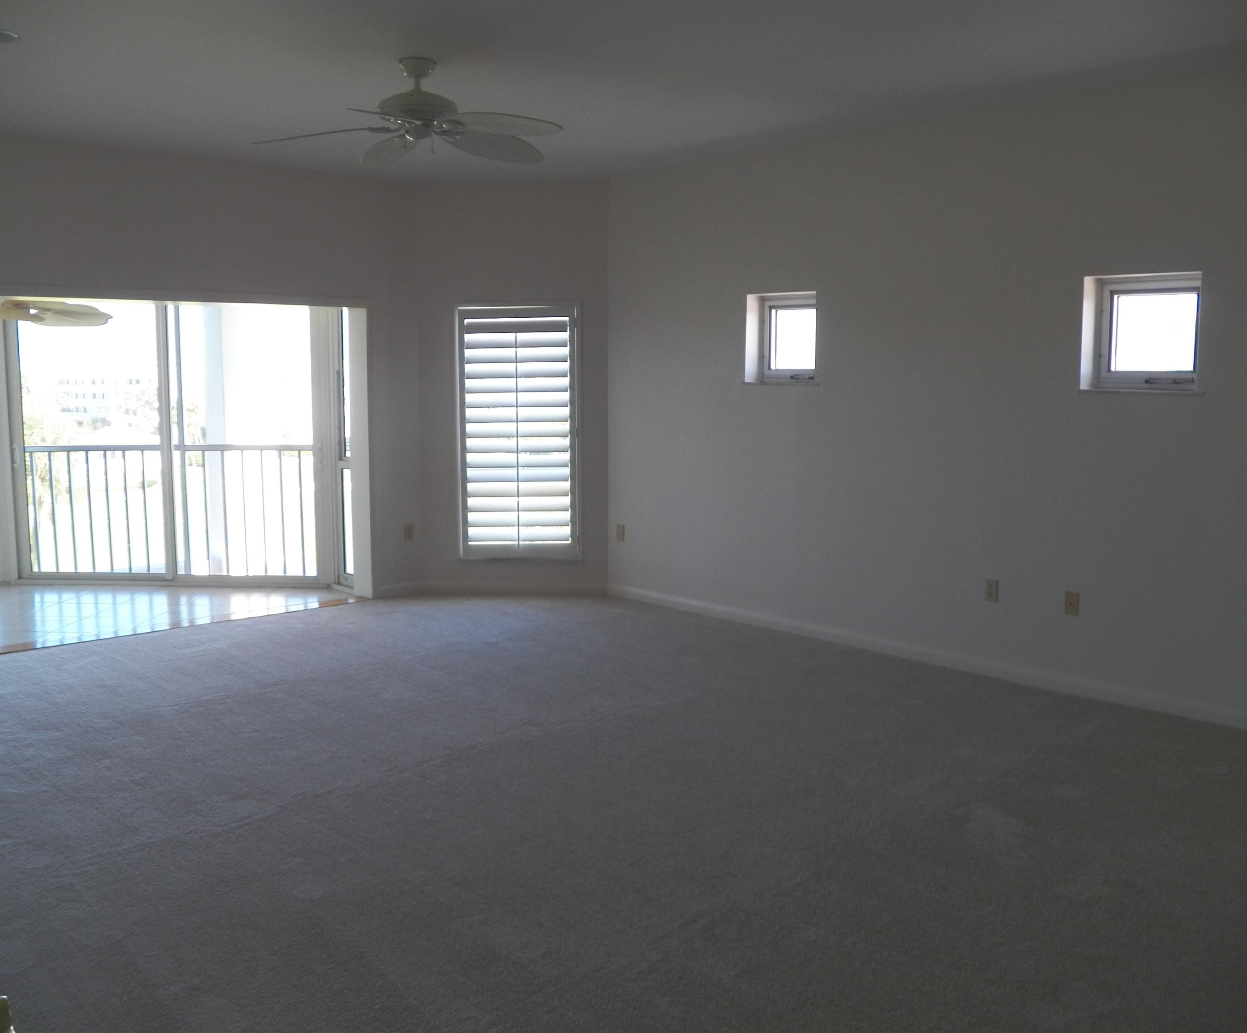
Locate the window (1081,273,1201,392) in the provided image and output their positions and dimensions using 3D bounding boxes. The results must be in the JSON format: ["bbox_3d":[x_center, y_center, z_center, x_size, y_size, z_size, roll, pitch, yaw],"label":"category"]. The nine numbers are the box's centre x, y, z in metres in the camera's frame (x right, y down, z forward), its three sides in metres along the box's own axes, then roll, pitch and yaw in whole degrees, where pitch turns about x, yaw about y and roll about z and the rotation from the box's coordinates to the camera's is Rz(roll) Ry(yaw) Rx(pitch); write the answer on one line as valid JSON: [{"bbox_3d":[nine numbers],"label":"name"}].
[{"bbox_3d":[2.359,-0.825,5.030,0.150,0.520,0.520,-7,11,-44],"label":"window"}]

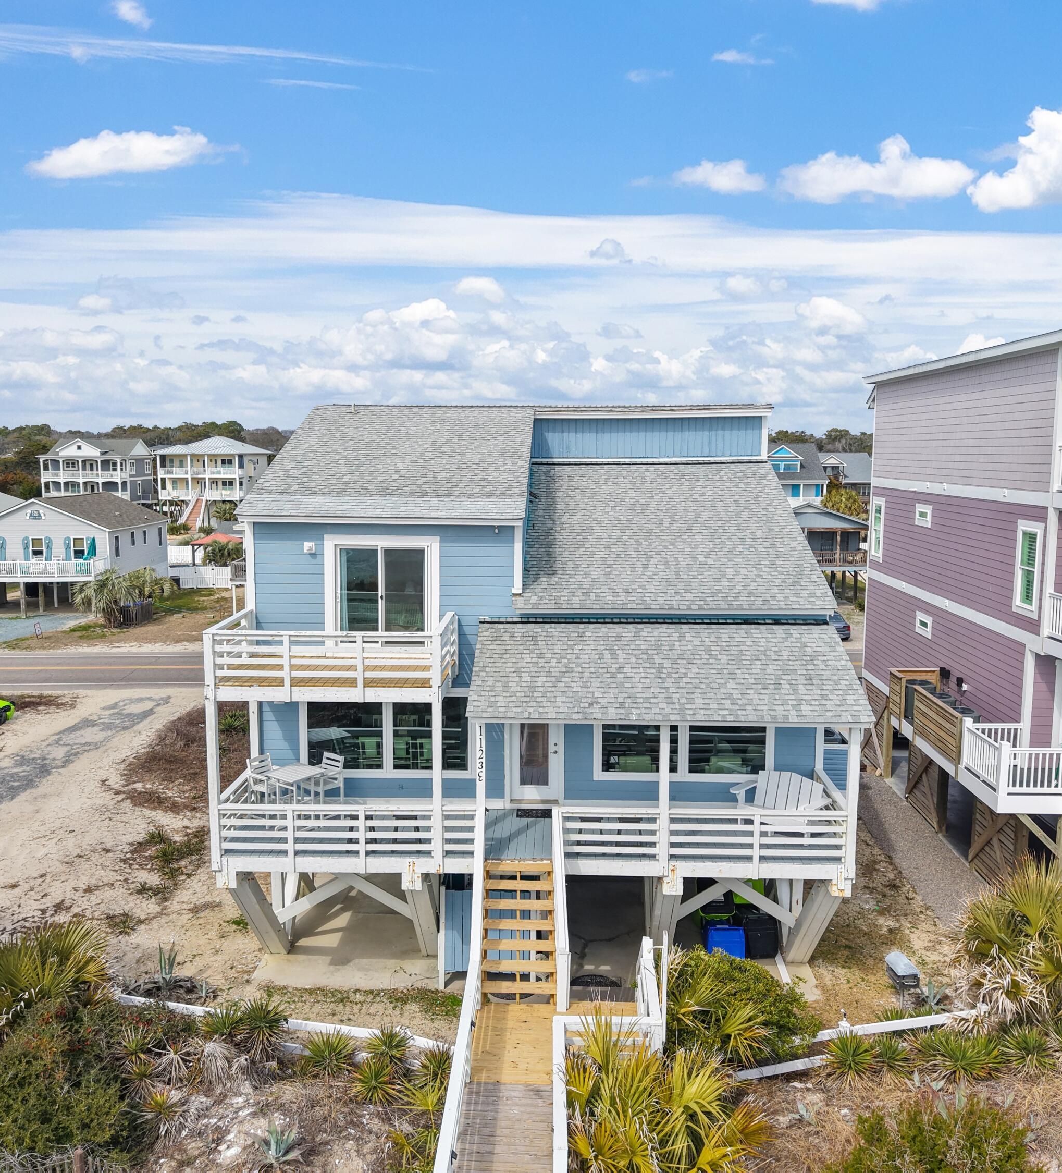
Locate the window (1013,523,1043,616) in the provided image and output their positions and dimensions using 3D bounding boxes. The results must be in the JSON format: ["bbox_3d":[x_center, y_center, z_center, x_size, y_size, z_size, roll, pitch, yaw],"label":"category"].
[{"bbox_3d":[10.349,-0.358,22.586,0.100,1.930,1.210,1,7,1],"label":"window"}]

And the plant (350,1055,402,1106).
[{"bbox_3d":[-2.248,7.151,15.718,0.719,0.637,0.719,0,7,2],"label":"plant"}]

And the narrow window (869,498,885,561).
[{"bbox_3d":[10.576,-1.713,33.071,0.100,1.900,1.180,1,7,1],"label":"narrow window"}]

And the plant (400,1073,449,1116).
[{"bbox_3d":[-1.440,6.847,14.615,0.655,0.458,0.655,0,7,1],"label":"plant"}]

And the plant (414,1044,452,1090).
[{"bbox_3d":[-1.355,6.873,15.529,0.627,0.578,0.627,0,7,1],"label":"plant"}]

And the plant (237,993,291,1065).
[{"bbox_3d":[-4.154,6.868,16.846,0.830,1.096,0.830,0,7,2],"label":"plant"}]

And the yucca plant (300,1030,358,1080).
[{"bbox_3d":[-3.072,7.118,16.486,0.877,0.598,0.877,0,7,2],"label":"yucca plant"}]

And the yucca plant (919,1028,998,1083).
[{"bbox_3d":[6.407,7.027,16.212,1.171,0.705,0.878,0,7,1],"label":"yucca plant"}]

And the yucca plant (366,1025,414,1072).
[{"bbox_3d":[-2.168,7.085,16.665,0.745,0.623,0.745,0,7,2],"label":"yucca plant"}]

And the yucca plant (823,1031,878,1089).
[{"bbox_3d":[4.805,7.110,16.315,0.777,0.798,0.777,0,7,2],"label":"yucca plant"}]

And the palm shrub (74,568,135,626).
[{"bbox_3d":[-23.508,0.604,59.560,3.169,3.159,2.852,0,7,2],"label":"palm shrub"}]

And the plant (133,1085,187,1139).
[{"bbox_3d":[-4.876,6.897,14.242,0.653,0.607,0.653,0,7,1],"label":"plant"}]

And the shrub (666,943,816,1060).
[{"bbox_3d":[3.367,6.644,17.334,2.402,1.651,2.042,0,7,2],"label":"shrub"}]

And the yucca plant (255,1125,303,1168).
[{"bbox_3d":[-3.195,7.087,13.739,0.573,0.476,0.573,0,7,1],"label":"yucca plant"}]

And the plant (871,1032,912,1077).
[{"bbox_3d":[5.508,7.152,16.577,0.585,0.651,0.585,0,7,2],"label":"plant"}]

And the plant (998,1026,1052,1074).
[{"bbox_3d":[7.673,7.180,16.823,0.777,0.643,0.777,0,7,2],"label":"plant"}]

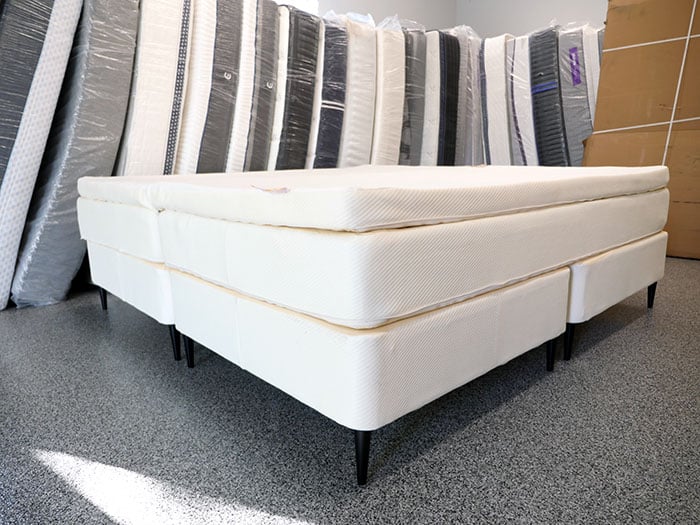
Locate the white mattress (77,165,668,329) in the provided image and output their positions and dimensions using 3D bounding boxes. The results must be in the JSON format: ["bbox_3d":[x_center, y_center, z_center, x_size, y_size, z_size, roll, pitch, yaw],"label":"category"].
[{"bbox_3d":[0.077,-0.282,2.312,2.000,0.286,2.040,-12,15,-41],"label":"white mattress"}]

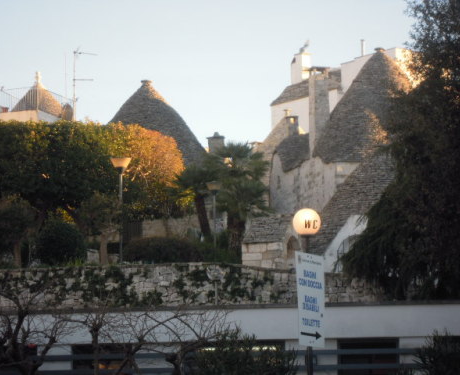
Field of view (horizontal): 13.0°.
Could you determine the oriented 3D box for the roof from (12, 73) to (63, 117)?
[{"bbox_3d":[-9.234,-4.365,97.000,2.700,2.300,2.700,0,-5,0],"label":"roof"}]

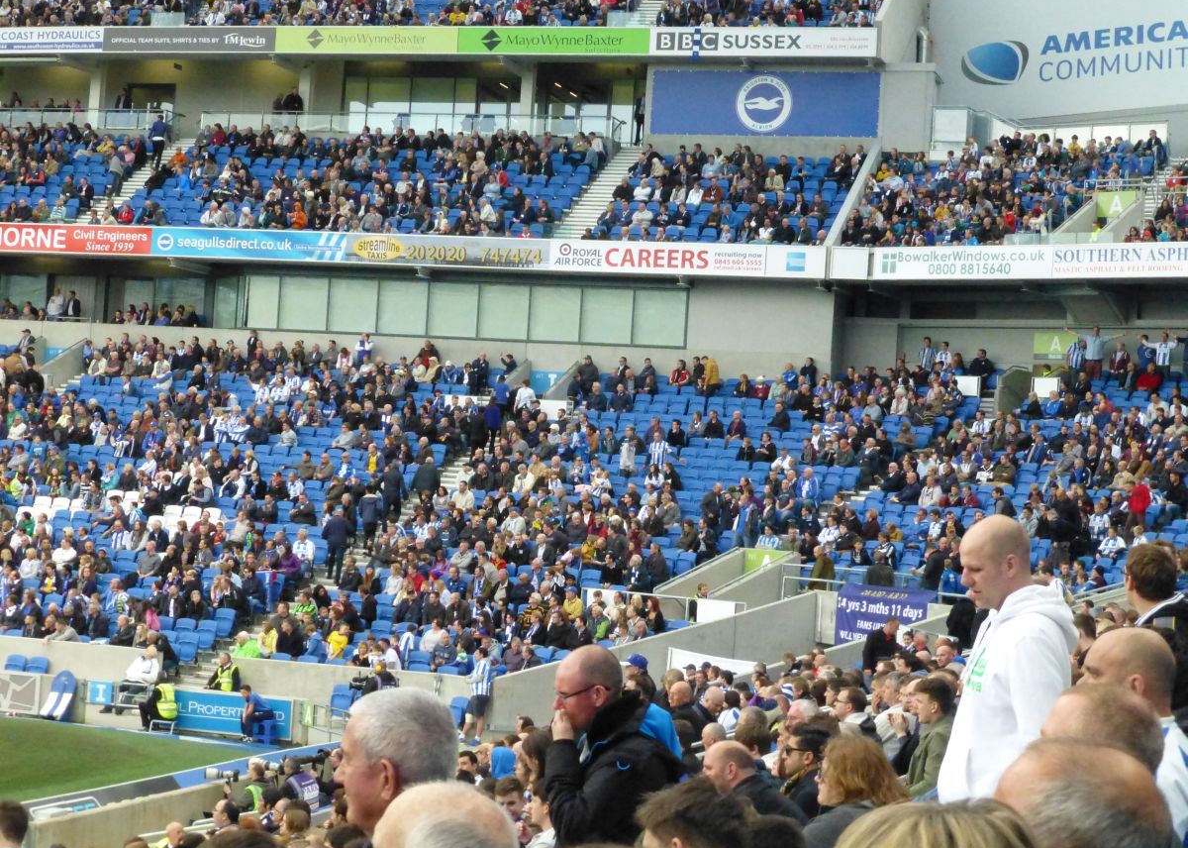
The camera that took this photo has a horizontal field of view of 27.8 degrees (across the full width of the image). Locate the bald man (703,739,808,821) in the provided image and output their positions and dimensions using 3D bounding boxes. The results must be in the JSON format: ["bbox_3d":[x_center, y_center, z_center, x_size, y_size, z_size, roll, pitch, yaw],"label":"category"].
[{"bbox_3d":[0.539,1.929,9.778,0.780,1.280,0.550,3,-2,12],"label":"bald man"}]

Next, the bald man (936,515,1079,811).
[{"bbox_3d":[1.140,1.153,6.733,0.420,1.800,0.560,4,-1,-15],"label":"bald man"}]

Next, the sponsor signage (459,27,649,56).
[{"bbox_3d":[-1.349,-12.214,76.572,6.558,0.935,0.100,3,-2,17],"label":"sponsor signage"}]

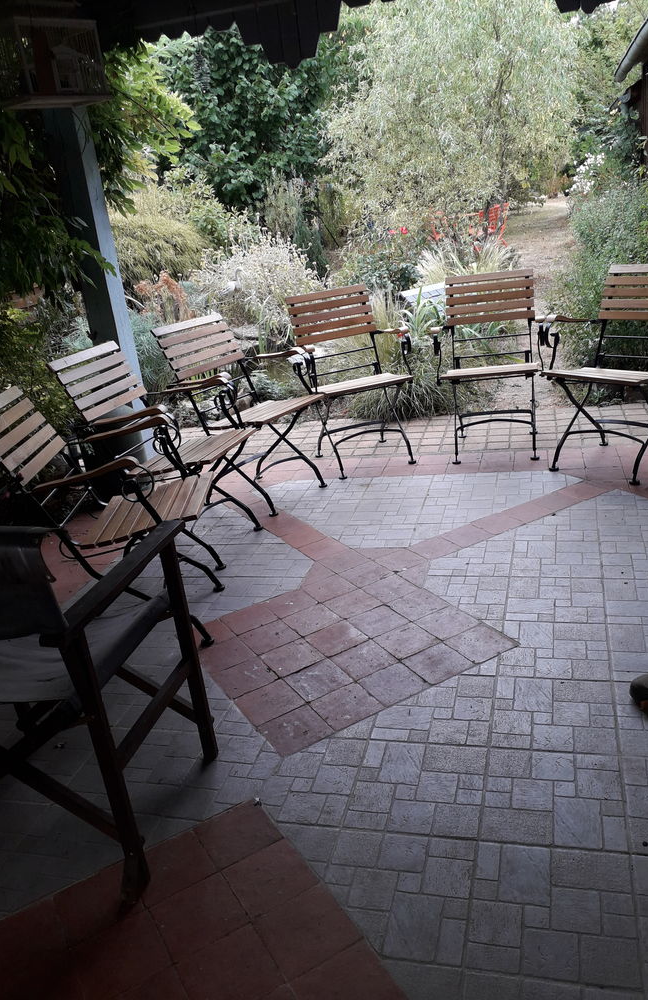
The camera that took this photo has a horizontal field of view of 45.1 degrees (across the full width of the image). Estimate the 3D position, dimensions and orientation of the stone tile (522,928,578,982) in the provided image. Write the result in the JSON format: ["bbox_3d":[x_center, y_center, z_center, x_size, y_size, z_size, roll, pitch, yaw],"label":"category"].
[{"bbox_3d":[0.422,0.852,1.449,0.099,0.020,0.098,-1,22,18],"label":"stone tile"}]

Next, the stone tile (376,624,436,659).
[{"bbox_3d":[0.268,0.464,2.523,0.163,0.020,0.163,-18,23,-25],"label":"stone tile"}]

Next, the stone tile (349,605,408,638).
[{"bbox_3d":[0.186,0.423,2.662,0.163,0.020,0.163,-18,23,-25],"label":"stone tile"}]

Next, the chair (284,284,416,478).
[{"bbox_3d":[0.152,-0.635,4.130,0.566,0.870,0.650,-12,21,-12],"label":"chair"}]

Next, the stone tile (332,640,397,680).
[{"bbox_3d":[0.123,0.501,2.406,0.160,0.020,0.160,-18,23,-26],"label":"stone tile"}]

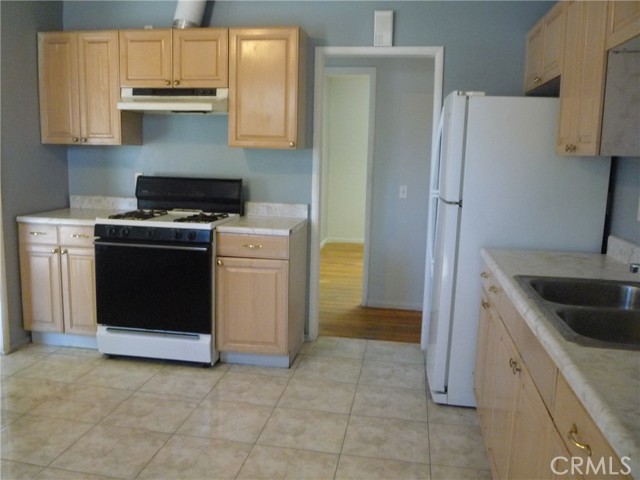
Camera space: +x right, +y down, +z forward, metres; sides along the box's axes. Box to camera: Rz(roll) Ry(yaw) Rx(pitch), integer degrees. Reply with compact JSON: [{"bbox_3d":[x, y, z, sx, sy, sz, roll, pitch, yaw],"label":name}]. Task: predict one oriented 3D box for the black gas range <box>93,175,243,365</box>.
[{"bbox_3d":[-1.008,0.175,3.833,0.769,1.182,0.685,3,9,11],"label":"black gas range"}]

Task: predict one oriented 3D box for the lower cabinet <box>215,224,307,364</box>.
[{"bbox_3d":[-0.386,0.349,3.811,0.482,0.875,0.620,3,9,9],"label":"lower cabinet"}]

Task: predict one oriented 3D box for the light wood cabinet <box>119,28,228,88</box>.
[{"bbox_3d":[-0.945,-1.222,3.820,0.765,0.373,0.308,3,9,9],"label":"light wood cabinet"}]

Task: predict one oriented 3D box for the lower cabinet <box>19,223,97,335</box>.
[{"bbox_3d":[-1.677,0.285,4.015,0.597,0.875,0.620,3,9,9],"label":"lower cabinet"}]

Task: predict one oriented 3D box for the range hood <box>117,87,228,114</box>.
[{"bbox_3d":[-0.963,-0.949,3.792,0.765,0.157,0.450,3,9,9],"label":"range hood"}]

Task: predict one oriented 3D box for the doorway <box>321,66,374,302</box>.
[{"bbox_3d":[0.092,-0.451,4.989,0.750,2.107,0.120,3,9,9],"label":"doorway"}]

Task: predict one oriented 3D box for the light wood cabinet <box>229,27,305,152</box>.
[{"bbox_3d":[-0.345,-1.003,3.755,0.462,0.756,0.308,3,9,9],"label":"light wood cabinet"}]

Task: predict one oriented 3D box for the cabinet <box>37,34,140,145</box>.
[{"bbox_3d":[-1.623,-1.066,3.956,0.600,0.756,0.308,3,9,9],"label":"cabinet"}]

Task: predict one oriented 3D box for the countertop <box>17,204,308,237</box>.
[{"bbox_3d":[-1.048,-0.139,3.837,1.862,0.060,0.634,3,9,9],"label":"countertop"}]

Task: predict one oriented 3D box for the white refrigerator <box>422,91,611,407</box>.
[{"bbox_3d":[1.078,0.063,3.235,0.815,1.690,0.740,3,9,9],"label":"white refrigerator"}]

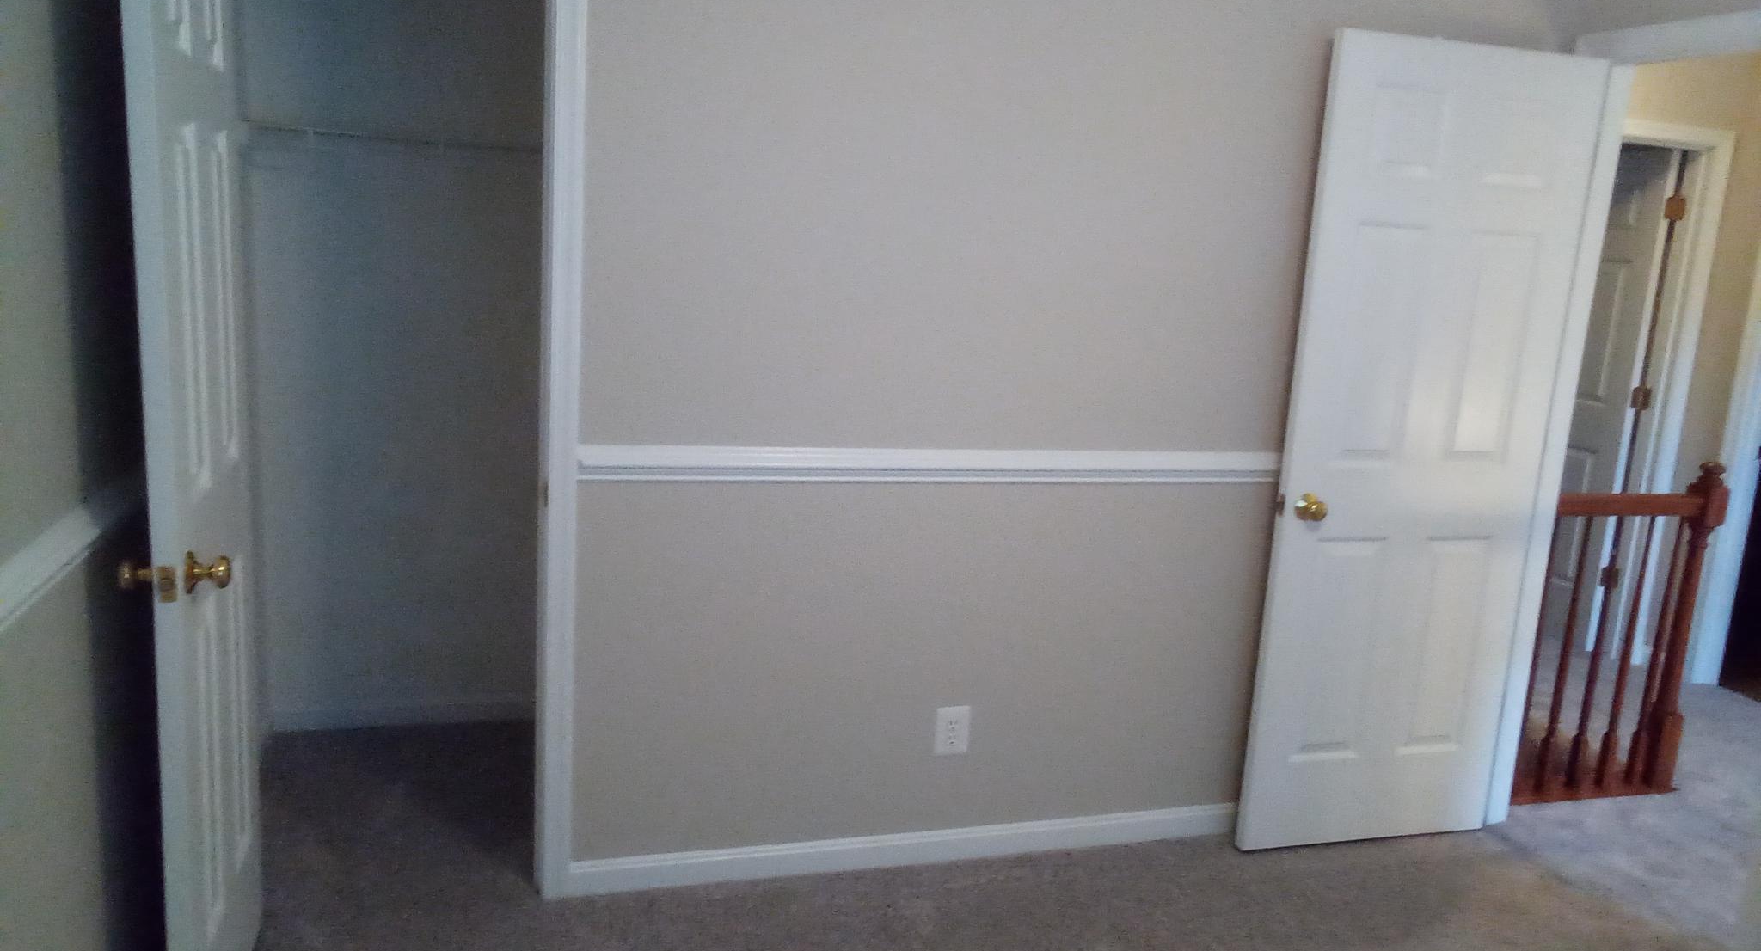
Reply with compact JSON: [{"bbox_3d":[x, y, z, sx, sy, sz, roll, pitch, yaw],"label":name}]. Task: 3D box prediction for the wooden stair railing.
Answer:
[{"bbox_3d":[2.123,0.456,3.726,0.690,1.010,0.110,0,11,-17],"label":"wooden stair railing"}]

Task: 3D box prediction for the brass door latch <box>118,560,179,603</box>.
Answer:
[{"bbox_3d":[-1.140,0.159,1.978,0.090,0.060,0.085,0,11,-17],"label":"brass door latch"}]

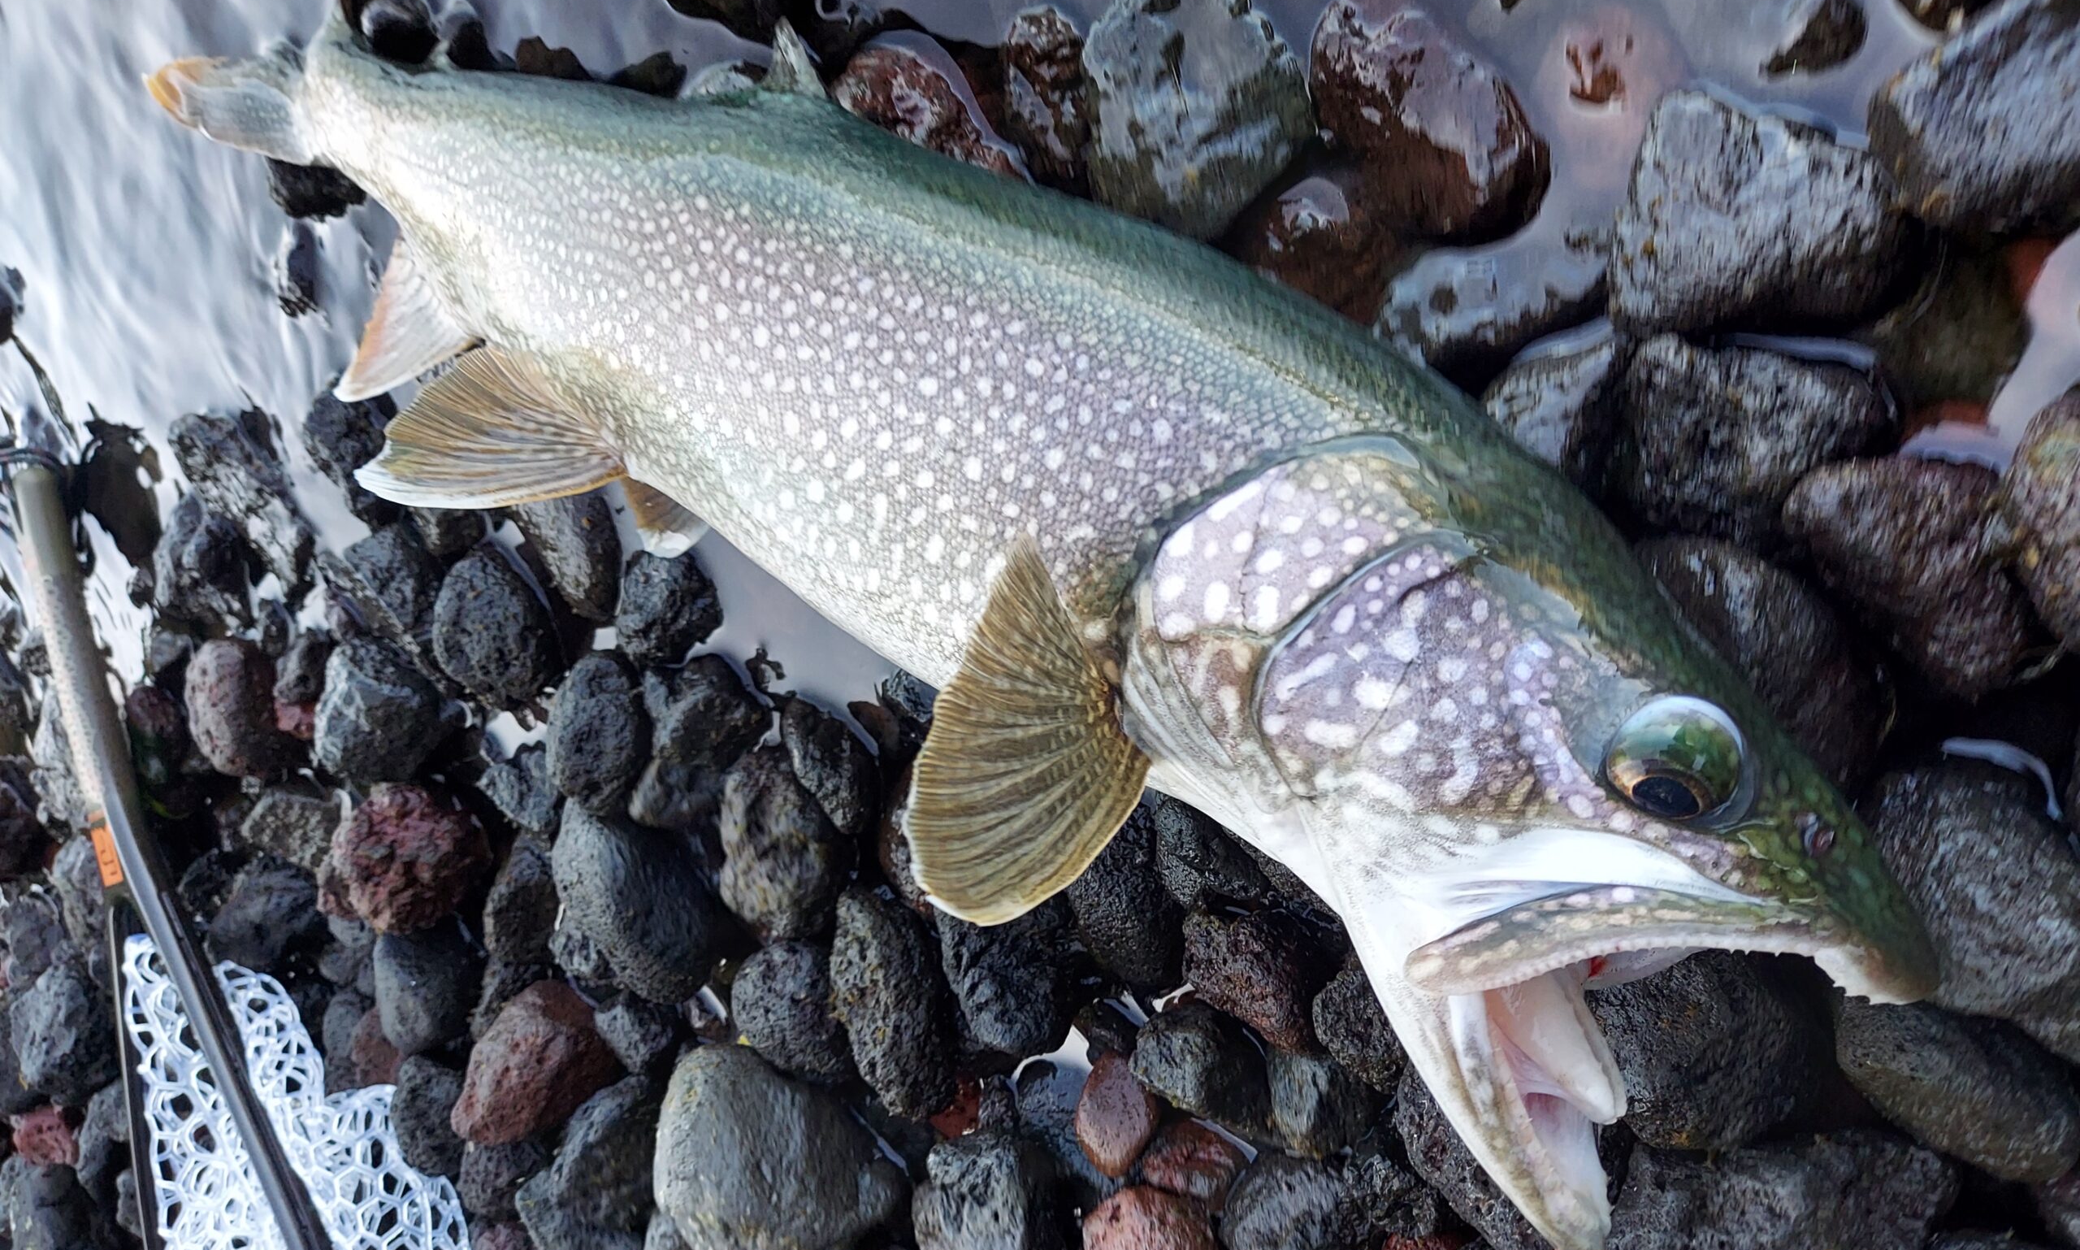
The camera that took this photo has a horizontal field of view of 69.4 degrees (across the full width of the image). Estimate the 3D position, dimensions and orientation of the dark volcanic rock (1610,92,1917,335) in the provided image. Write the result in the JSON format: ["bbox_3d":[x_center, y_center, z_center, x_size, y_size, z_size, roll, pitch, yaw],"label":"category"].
[{"bbox_3d":[0.138,-0.079,0.289,0.057,0.038,0.041,36,112,34],"label":"dark volcanic rock"}]

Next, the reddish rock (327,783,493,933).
[{"bbox_3d":[-0.267,0.098,0.638,0.079,0.060,0.064,5,96,36],"label":"reddish rock"}]

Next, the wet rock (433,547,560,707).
[{"bbox_3d":[-0.211,0.000,0.582,0.049,0.044,0.065,-28,73,37],"label":"wet rock"}]

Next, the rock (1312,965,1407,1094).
[{"bbox_3d":[0.076,0.096,0.351,0.026,0.022,0.031,-42,65,32],"label":"rock"}]

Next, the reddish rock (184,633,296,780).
[{"bbox_3d":[-0.381,0.039,0.716,0.046,0.046,0.068,-4,91,36],"label":"reddish rock"}]

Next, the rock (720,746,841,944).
[{"bbox_3d":[-0.087,0.073,0.505,0.041,0.041,0.067,-15,85,36],"label":"rock"}]

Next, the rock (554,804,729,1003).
[{"bbox_3d":[-0.152,0.105,0.572,0.083,0.056,0.066,42,114,30],"label":"rock"}]

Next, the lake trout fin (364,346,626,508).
[{"bbox_3d":[-0.186,-0.067,0.510,0.092,0.025,0.055,-7,89,11],"label":"lake trout fin"}]

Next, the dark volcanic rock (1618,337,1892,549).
[{"bbox_3d":[0.162,-0.041,0.342,0.057,0.036,0.048,0,90,38],"label":"dark volcanic rock"}]

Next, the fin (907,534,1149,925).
[{"bbox_3d":[-0.003,0.028,0.333,0.051,0.020,0.080,39,112,17],"label":"fin"}]

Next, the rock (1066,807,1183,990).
[{"bbox_3d":[0.022,0.072,0.399,0.032,0.031,0.049,-23,76,38],"label":"rock"}]

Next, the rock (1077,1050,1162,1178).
[{"bbox_3d":[0.021,0.130,0.400,0.022,0.021,0.034,-2,89,40],"label":"rock"}]

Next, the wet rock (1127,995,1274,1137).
[{"bbox_3d":[0.044,0.122,0.413,0.046,0.031,0.032,31,111,30],"label":"wet rock"}]

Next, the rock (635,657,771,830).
[{"bbox_3d":[-0.112,0.039,0.498,0.049,0.042,0.058,24,105,37],"label":"rock"}]

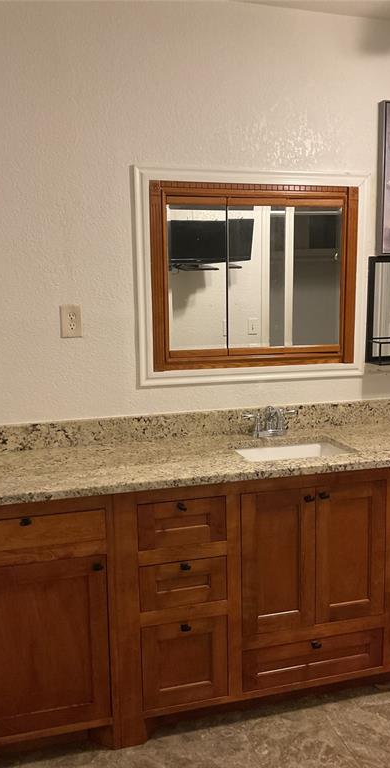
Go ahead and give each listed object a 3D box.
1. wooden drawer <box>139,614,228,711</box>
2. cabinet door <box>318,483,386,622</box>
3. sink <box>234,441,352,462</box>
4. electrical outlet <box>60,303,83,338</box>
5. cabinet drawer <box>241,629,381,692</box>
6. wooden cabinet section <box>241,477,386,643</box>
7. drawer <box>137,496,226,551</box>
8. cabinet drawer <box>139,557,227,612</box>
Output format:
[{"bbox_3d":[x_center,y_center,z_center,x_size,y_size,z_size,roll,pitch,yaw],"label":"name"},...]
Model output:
[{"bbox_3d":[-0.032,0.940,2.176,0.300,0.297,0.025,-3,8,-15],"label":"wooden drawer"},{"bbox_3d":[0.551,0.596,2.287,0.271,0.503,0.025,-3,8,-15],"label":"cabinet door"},{"bbox_3d":[0.352,0.334,2.447,0.445,0.150,0.290,-3,8,-15],"label":"sink"},{"bbox_3d":[-0.476,-0.243,2.486,0.080,0.122,0.009,-3,8,-15],"label":"electrical outlet"},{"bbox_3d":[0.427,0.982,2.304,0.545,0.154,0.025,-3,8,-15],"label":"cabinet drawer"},{"bbox_3d":[0.412,0.590,2.196,0.535,0.495,0.040,-3,8,-15],"label":"wooden cabinet section"},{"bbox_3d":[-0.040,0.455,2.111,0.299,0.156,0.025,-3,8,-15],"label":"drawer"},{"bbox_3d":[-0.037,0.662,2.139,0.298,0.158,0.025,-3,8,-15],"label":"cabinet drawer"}]

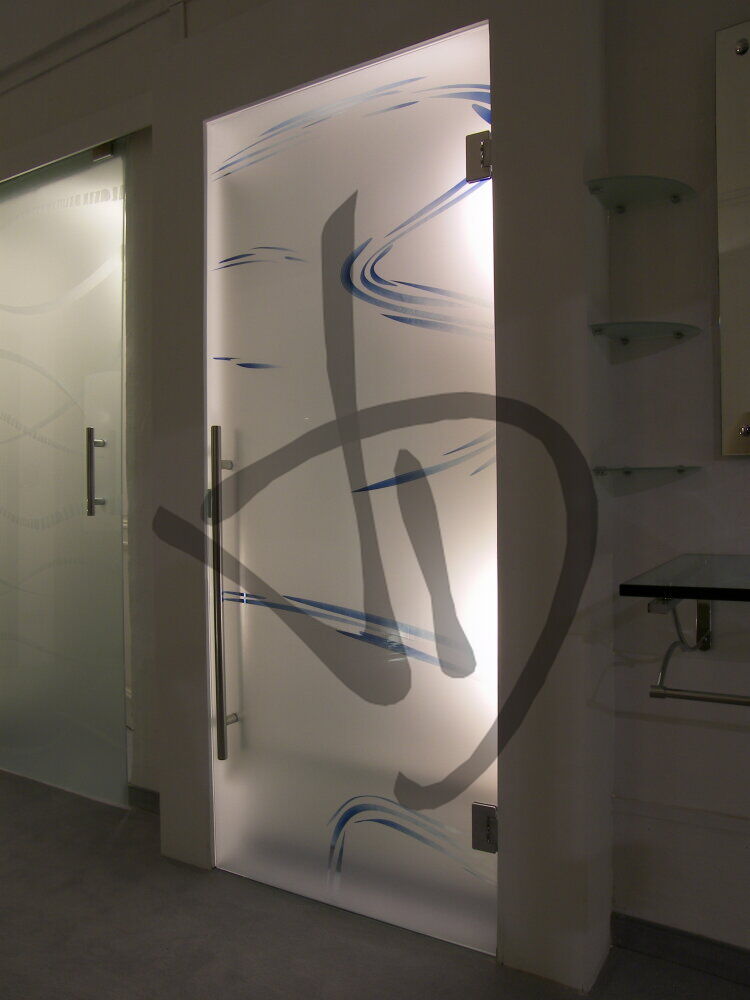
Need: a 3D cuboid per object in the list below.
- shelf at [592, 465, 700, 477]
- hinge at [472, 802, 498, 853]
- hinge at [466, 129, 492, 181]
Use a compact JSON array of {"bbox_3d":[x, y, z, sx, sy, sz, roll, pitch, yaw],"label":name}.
[{"bbox_3d":[0.564,-0.064,1.557,0.195,0.021,0.185,0,0,31],"label":"shelf"},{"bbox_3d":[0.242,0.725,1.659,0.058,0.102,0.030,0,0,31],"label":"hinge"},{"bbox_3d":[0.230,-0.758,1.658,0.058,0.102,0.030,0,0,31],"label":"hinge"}]

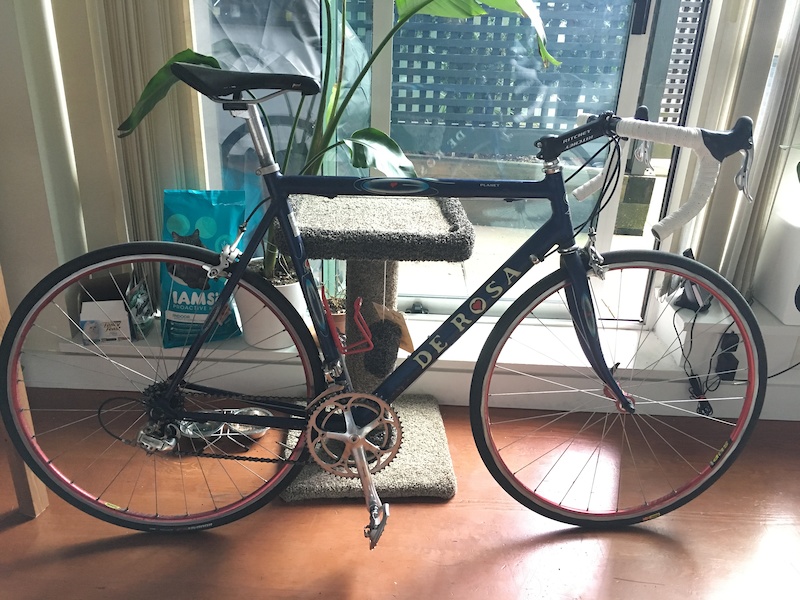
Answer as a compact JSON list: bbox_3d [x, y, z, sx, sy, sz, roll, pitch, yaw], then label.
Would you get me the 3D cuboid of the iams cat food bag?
[{"bbox_3d":[-0.580,-0.097,1.994,0.235,0.455,0.120,-1,24,-8],"label":"iams cat food bag"}]

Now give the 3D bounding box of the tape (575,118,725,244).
[{"bbox_3d":[0.464,-0.263,1.360,0.148,0.205,0.455,1,17,-5],"label":"tape"}]

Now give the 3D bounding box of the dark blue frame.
[{"bbox_3d":[0.010,0.006,1.406,1.010,0.615,0.140,1,17,-5],"label":"dark blue frame"}]

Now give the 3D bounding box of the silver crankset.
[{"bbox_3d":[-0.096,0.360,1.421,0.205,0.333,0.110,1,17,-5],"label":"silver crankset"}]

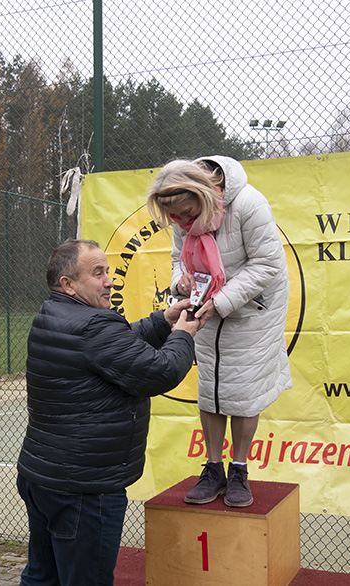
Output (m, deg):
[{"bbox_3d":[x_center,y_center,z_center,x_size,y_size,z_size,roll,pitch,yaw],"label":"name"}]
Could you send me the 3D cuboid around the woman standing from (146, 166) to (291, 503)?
[{"bbox_3d":[0.190,0.145,3.220,0.530,1.430,0.570,-1,0,41],"label":"woman standing"}]

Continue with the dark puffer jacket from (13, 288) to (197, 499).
[{"bbox_3d":[-0.215,0.343,2.760,0.660,0.690,0.560,0,0,-32],"label":"dark puffer jacket"}]

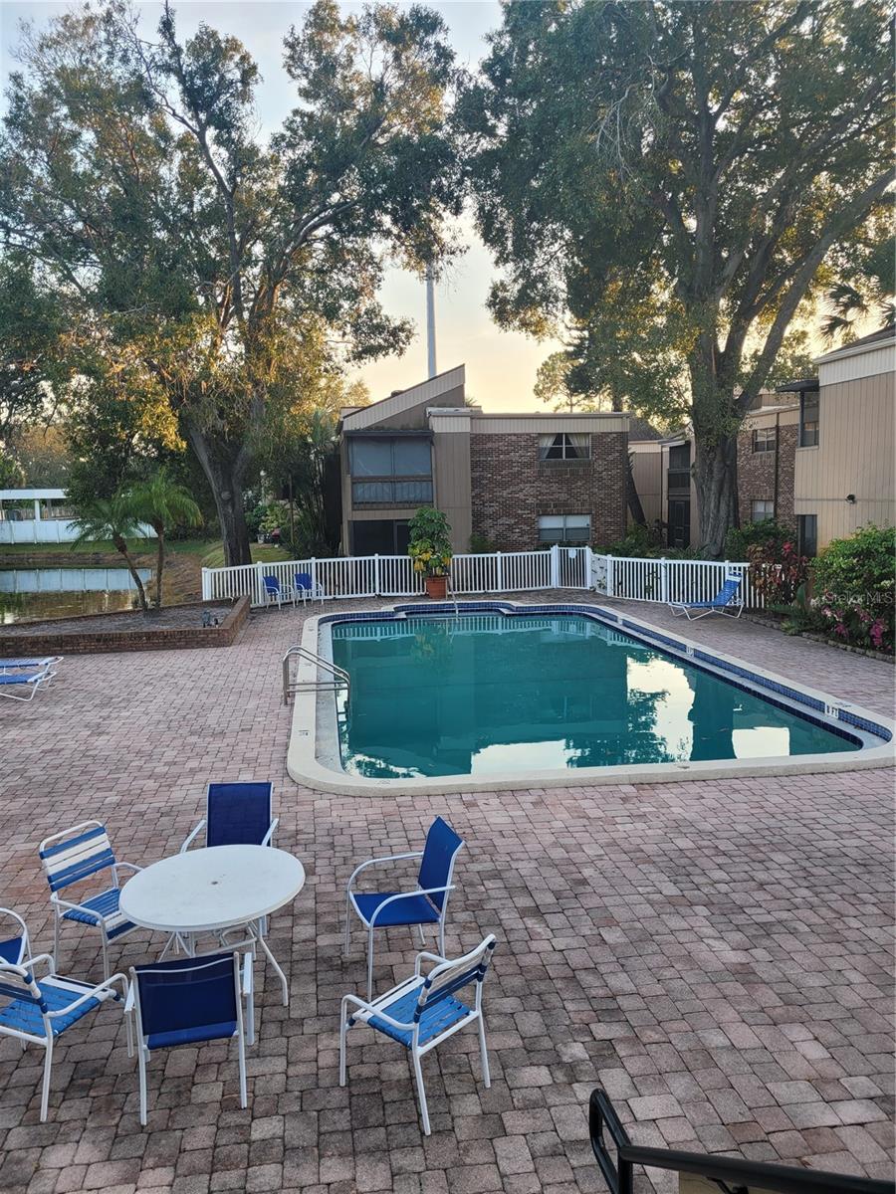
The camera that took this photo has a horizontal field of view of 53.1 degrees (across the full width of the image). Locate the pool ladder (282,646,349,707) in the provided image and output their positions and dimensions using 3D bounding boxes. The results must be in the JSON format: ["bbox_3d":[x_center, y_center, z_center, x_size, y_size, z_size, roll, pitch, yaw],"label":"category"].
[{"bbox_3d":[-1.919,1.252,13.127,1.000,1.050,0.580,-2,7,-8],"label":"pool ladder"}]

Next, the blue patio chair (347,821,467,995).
[{"bbox_3d":[-0.271,1.917,5.624,0.670,0.890,0.610,-3,7,-19],"label":"blue patio chair"}]

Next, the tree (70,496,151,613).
[{"bbox_3d":[-7.827,-0.994,20.840,1.850,2.750,1.850,-4,7,-20],"label":"tree"}]

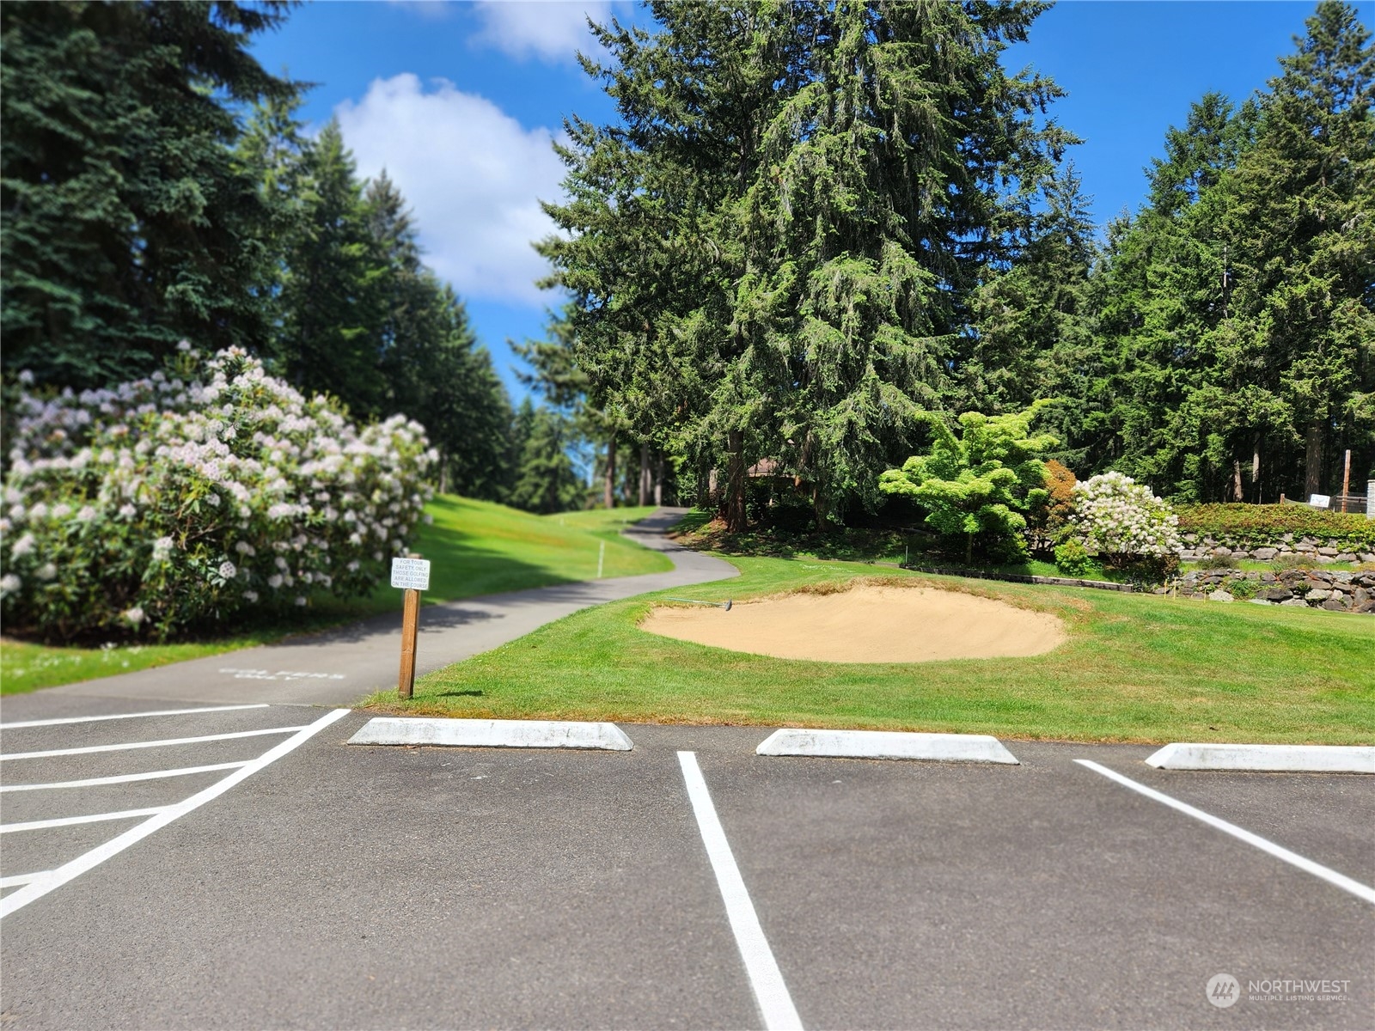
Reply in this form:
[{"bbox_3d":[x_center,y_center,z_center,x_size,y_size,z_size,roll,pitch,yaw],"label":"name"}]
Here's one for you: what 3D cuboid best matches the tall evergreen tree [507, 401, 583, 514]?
[{"bbox_3d":[-17.916,-7.234,115.000,9.465,14.333,8.800,3,-2,-9],"label":"tall evergreen tree"}]

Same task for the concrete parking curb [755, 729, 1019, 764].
[{"bbox_3d":[1.372,1.595,6.325,1.825,0.145,0.170,3,-2,-3],"label":"concrete parking curb"}]

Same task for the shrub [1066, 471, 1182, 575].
[{"bbox_3d":[13.383,0.198,28.000,3.556,3.128,3.300,2,-2,26],"label":"shrub"}]

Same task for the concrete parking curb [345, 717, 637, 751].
[{"bbox_3d":[-1.287,1.457,6.093,1.836,0.145,0.170,3,-2,-7],"label":"concrete parking curb"}]

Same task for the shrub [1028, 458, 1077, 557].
[{"bbox_3d":[11.706,-0.243,29.500,1.734,3.156,1.700,2,-2,22],"label":"shrub"}]

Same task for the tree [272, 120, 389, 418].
[{"bbox_3d":[-19.488,-11.199,50.000,6.819,20.811,6.600,4,-2,-22],"label":"tree"}]

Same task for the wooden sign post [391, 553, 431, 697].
[{"bbox_3d":[-2.286,0.914,7.507,0.307,1.167,0.110,3,-2,-3],"label":"wooden sign post"}]

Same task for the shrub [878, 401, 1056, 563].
[{"bbox_3d":[9.036,-1.075,29.500,5.758,5.237,5.200,2,-2,17],"label":"shrub"}]

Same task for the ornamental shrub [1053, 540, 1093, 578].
[{"bbox_3d":[11.397,1.286,27.000,1.175,1.143,1.150,2,-2,23],"label":"ornamental shrub"}]

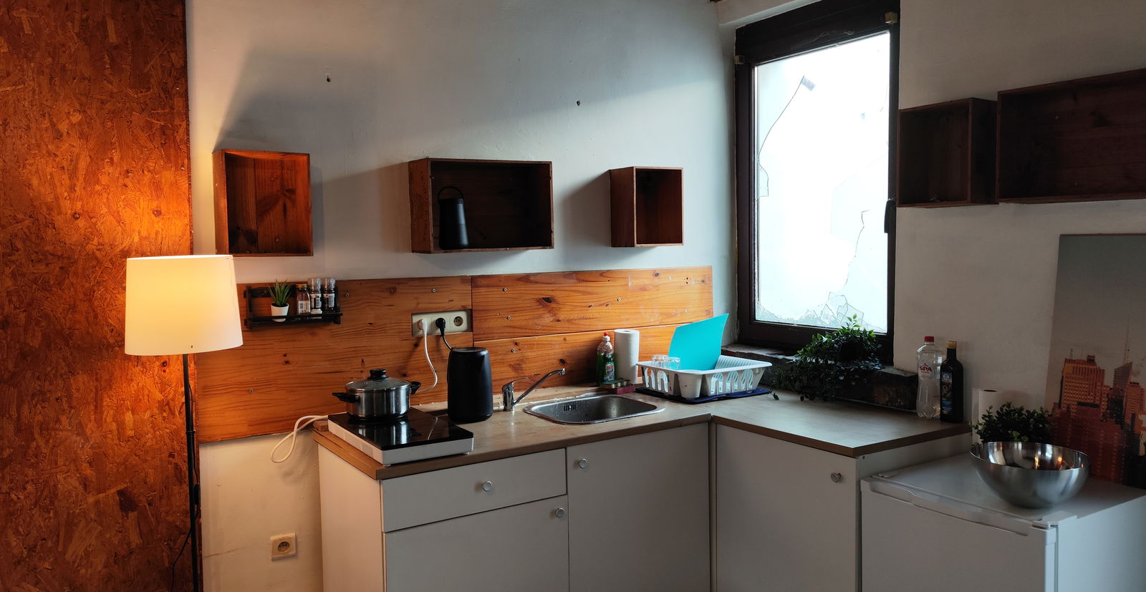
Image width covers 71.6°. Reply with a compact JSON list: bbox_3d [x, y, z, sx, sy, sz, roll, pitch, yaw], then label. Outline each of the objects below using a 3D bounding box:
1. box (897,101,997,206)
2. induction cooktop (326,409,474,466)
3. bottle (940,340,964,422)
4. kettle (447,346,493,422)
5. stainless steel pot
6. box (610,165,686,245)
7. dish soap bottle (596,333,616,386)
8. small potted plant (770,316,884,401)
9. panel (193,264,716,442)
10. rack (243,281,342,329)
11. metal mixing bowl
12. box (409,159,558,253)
[{"bbox_3d":[1.230,-0.457,2.611,0.168,0.326,0.252,-3,4,-33],"label":"box"},{"bbox_3d":[-0.555,0.432,2.500,0.275,0.058,0.540,-3,4,-33],"label":"induction cooktop"},{"bbox_3d":[1.275,0.285,2.677,0.057,0.268,0.057,-2,3,-23],"label":"bottle"},{"bbox_3d":[-0.367,0.314,2.825,0.161,0.246,0.166,-1,3,-8],"label":"kettle"},{"bbox_3d":[-0.649,0.318,2.655,0.301,0.151,0.209,-3,3,-37],"label":"stainless steel pot"},{"bbox_3d":[0.319,-0.377,3.449,0.259,0.330,0.180,-3,4,-33],"label":"box"},{"bbox_3d":[0.142,0.268,3.401,0.088,0.223,0.055,-3,4,-33],"label":"dish soap bottle"},{"bbox_3d":[1.032,0.243,3.164,0.261,0.311,0.422,-3,3,-33],"label":"small potted plant"},{"bbox_3d":[-0.263,0.169,3.093,2.206,0.515,0.025,-3,3,-33],"label":"panel"},{"bbox_3d":[-0.912,0.028,2.601,0.291,0.144,0.082,-3,3,-33],"label":"rack"},{"bbox_3d":[1.196,0.480,2.087,0.280,0.130,0.280,-1,3,0],"label":"metal mixing bowl"},{"bbox_3d":[-0.331,-0.326,2.933,0.493,0.325,0.179,-3,3,-33],"label":"box"}]

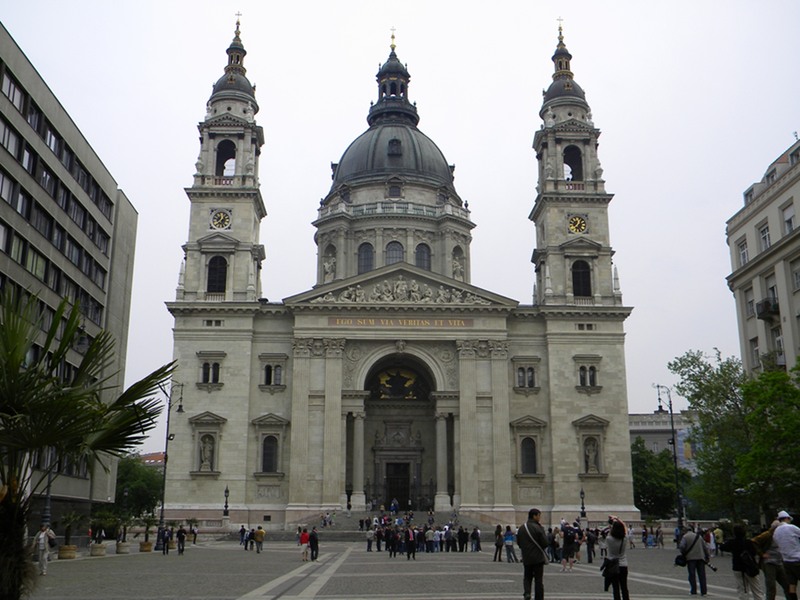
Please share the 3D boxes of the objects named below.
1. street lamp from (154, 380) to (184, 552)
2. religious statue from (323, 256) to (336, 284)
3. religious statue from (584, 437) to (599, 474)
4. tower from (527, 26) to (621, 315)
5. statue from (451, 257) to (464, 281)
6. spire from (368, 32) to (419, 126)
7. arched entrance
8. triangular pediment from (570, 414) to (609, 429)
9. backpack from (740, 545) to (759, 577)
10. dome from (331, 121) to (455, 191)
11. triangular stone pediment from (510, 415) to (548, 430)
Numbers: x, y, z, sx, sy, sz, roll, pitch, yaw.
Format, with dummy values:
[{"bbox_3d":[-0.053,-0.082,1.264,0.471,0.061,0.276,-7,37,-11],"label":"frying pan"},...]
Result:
[{"bbox_3d":[-15.073,10.703,54.649,1.240,11.020,0.750,1,-15,-2],"label":"street lamp"},{"bbox_3d":[-11.798,-5.225,140.225,1.800,4.900,1.500,-12,-19,38],"label":"religious statue"},{"bbox_3d":[22.470,18.330,97.835,1.531,4.185,1.123,1,-16,-2],"label":"religious statue"},{"bbox_3d":[23.078,-19.160,114.528,9.900,44.200,9.900,1,-15,-2],"label":"tower"},{"bbox_3d":[9.824,-5.251,140.929,1.800,4.800,1.500,14,-20,-41],"label":"statue"},{"bbox_3d":[-1.126,-43.271,162.099,9.902,21.233,9.902,1,-16,-2],"label":"spire"},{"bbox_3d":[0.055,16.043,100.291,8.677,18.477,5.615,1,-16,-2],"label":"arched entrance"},{"bbox_3d":[22.401,14.288,98.166,4.543,1.582,1.021,1,-16,-2],"label":"triangular pediment"},{"bbox_3d":[7.077,5.290,16.800,0.360,0.520,0.250,-1,-16,-20],"label":"backpack"},{"bbox_3d":[-1.171,-25.770,157.210,23.887,15.312,23.887,1,-16,-2],"label":"dome"},{"bbox_3d":[15.452,14.700,99.894,4.492,1.633,1.021,1,-16,-2],"label":"triangular stone pediment"}]

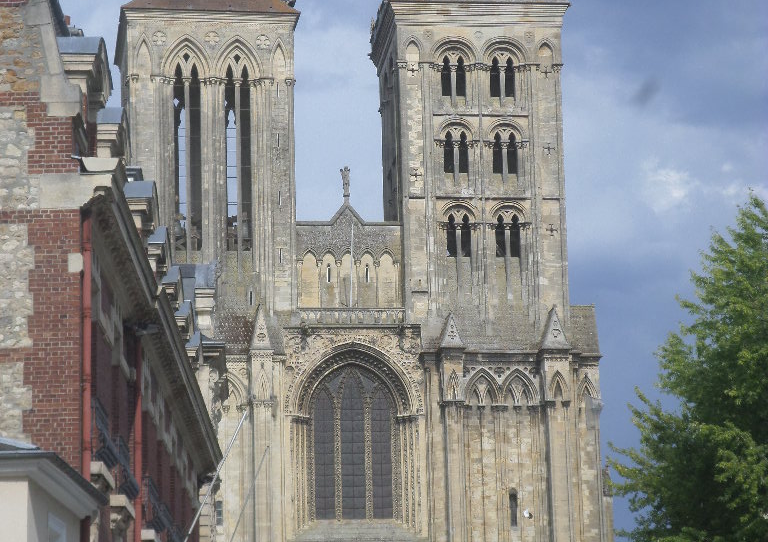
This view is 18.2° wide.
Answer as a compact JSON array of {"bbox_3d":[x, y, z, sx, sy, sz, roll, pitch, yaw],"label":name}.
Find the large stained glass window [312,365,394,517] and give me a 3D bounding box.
[{"bbox_3d":[-1.571,8.959,124.439,4.208,7.939,0.600,0,-11,-7],"label":"large stained glass window"}]

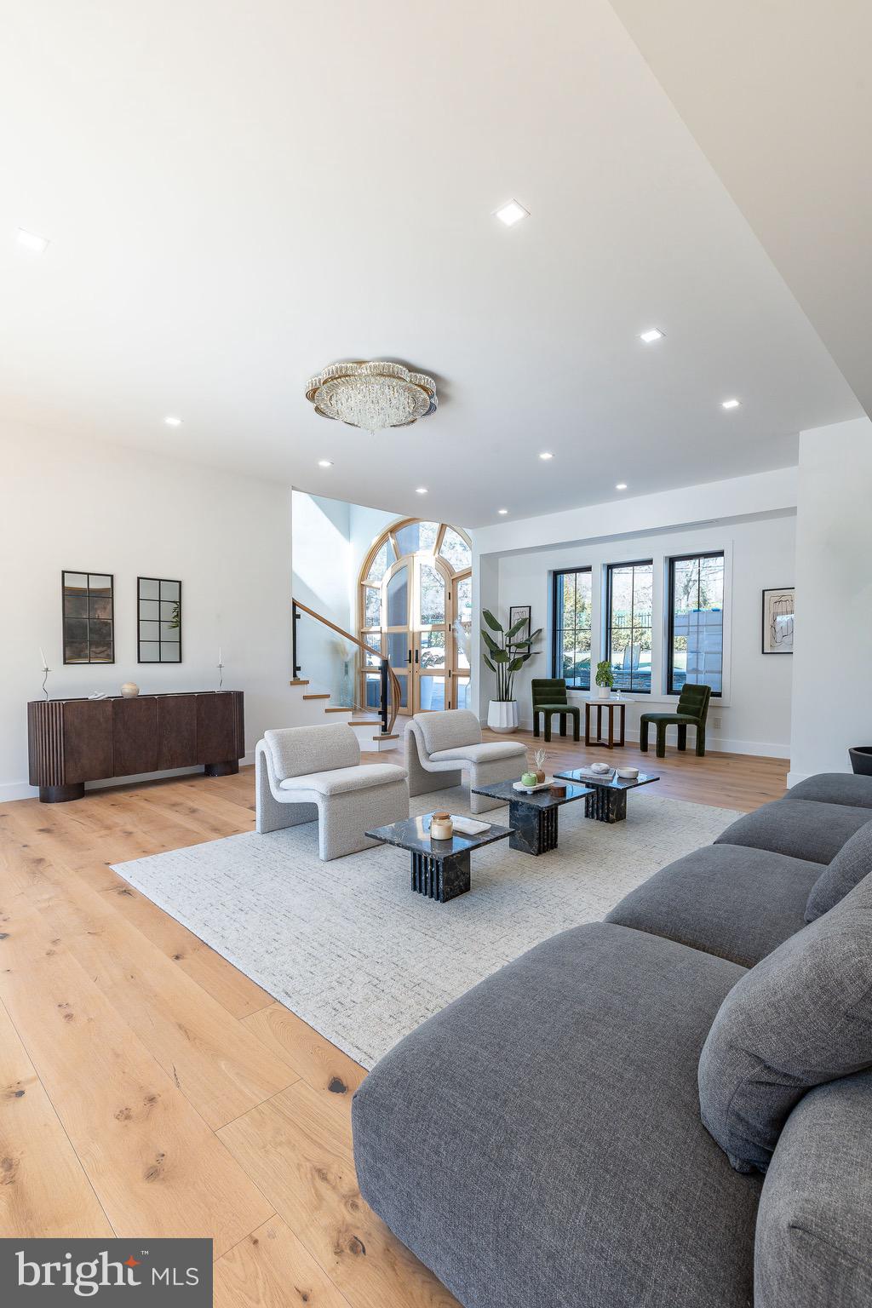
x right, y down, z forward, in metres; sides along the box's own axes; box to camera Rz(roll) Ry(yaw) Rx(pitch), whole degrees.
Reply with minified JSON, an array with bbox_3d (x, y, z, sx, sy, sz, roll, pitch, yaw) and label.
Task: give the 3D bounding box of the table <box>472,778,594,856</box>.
[{"bbox_3d":[0.612,1.059,3.720,0.560,0.355,0.550,-1,2,-44],"label":"table"}]

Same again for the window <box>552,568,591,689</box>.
[{"bbox_3d":[1.994,-0.347,8.431,0.680,1.760,0.100,0,1,44],"label":"window"}]

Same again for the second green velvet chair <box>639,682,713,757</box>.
[{"bbox_3d":[2.859,0.770,6.915,0.600,0.810,0.500,0,1,-10],"label":"second green velvet chair"}]

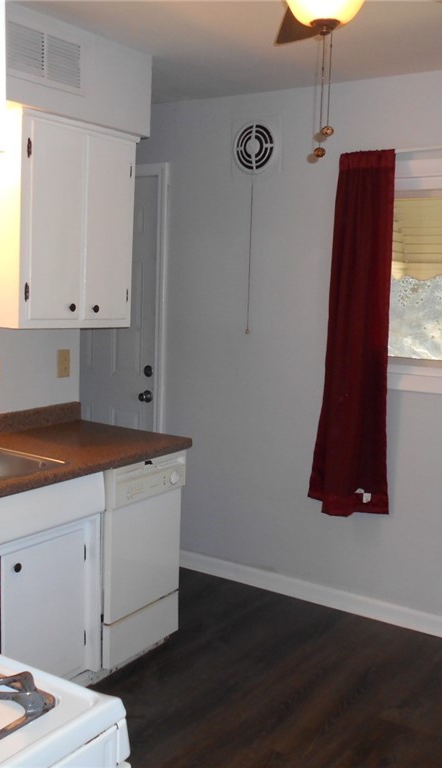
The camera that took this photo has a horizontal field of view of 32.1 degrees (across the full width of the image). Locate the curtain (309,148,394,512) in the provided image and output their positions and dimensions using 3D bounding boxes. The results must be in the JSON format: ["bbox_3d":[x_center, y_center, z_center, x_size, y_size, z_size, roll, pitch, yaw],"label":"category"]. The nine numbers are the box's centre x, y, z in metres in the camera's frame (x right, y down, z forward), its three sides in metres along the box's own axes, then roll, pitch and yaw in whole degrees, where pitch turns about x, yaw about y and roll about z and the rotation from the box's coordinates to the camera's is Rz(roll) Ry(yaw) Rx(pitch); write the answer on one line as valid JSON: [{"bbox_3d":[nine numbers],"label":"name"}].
[{"bbox_3d":[0.590,-0.205,3.357,0.390,1.600,0.100,6,8,34],"label":"curtain"}]

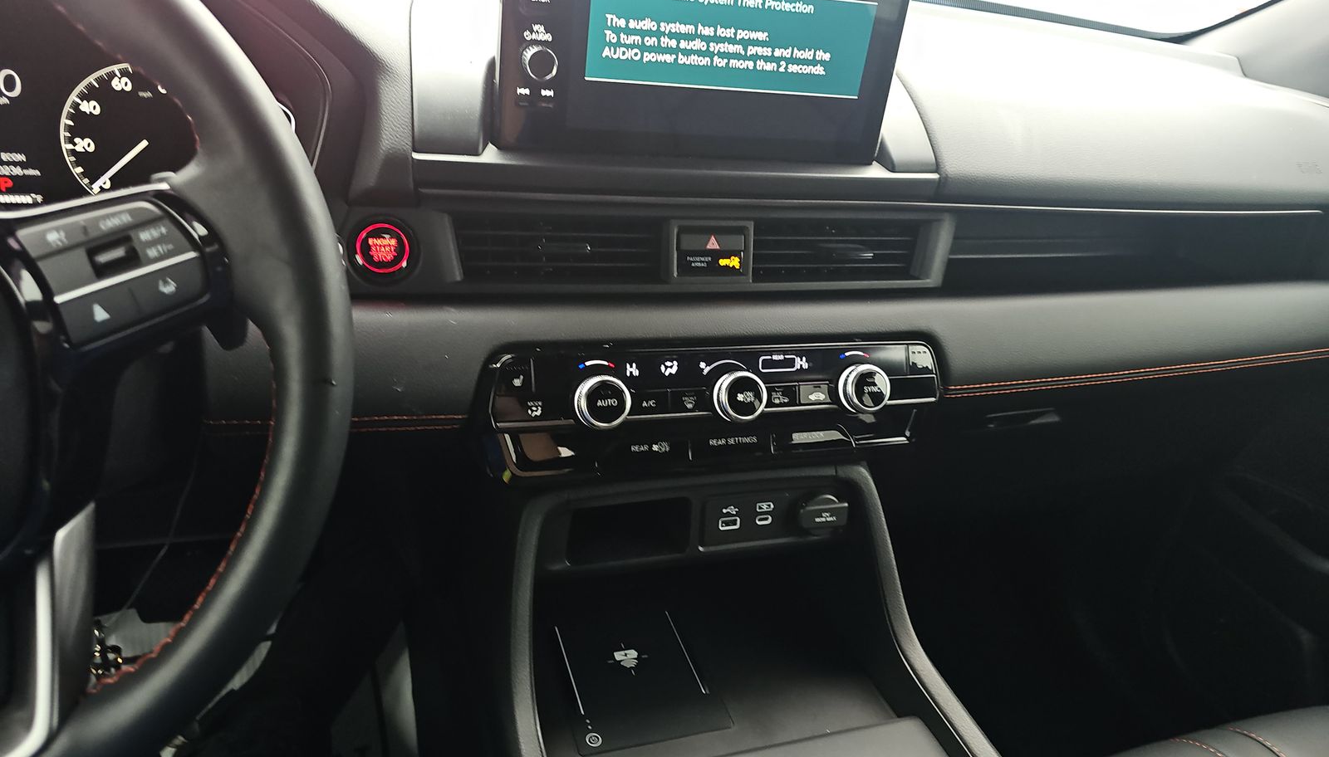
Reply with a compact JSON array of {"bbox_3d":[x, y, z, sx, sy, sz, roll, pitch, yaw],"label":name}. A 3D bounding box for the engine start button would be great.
[{"bbox_3d":[-0.154,-0.071,0.483,0.030,0.030,0.015,-3,12,-19],"label":"engine start button"}]

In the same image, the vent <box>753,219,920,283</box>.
[{"bbox_3d":[0.116,-0.086,0.585,0.122,0.039,0.025,-3,14,-19],"label":"vent"}]

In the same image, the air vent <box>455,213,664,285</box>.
[{"bbox_3d":[-0.061,-0.077,0.523,0.122,0.038,0.025,-3,14,-19],"label":"air vent"}]

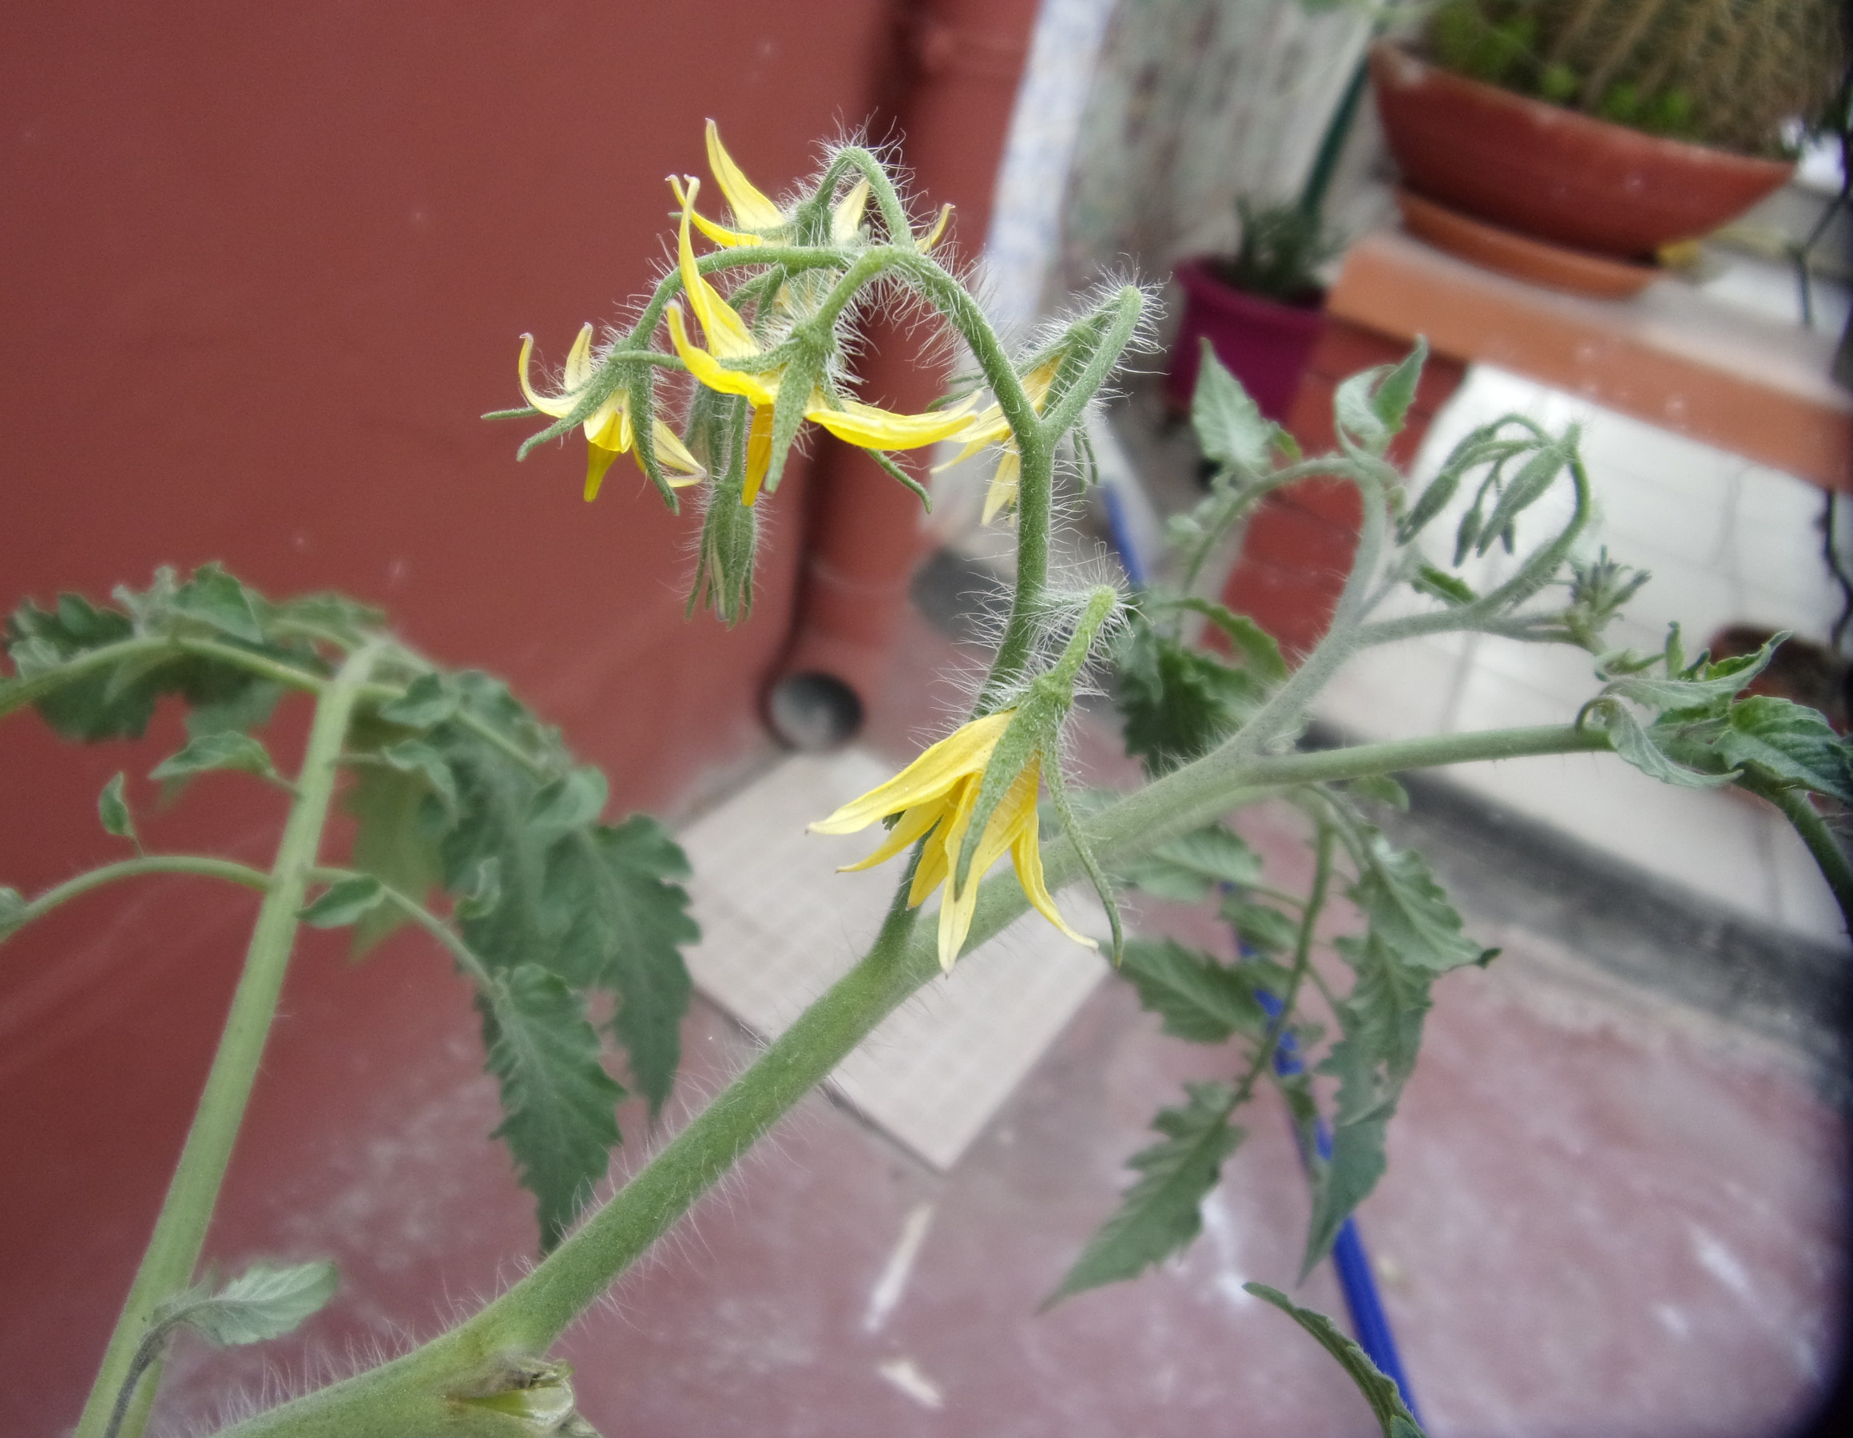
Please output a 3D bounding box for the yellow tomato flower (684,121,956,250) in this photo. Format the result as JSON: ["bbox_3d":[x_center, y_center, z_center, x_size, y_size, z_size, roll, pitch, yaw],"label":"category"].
[{"bbox_3d":[-0.009,-0.044,0.113,0.022,0.013,0.019,19,30,11],"label":"yellow tomato flower"}]

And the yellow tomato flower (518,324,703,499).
[{"bbox_3d":[-0.025,-0.024,0.104,0.014,0.012,0.013,25,26,20],"label":"yellow tomato flower"}]

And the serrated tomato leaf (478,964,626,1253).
[{"bbox_3d":[-0.047,0.050,0.168,0.018,0.036,0.009,-7,12,-17],"label":"serrated tomato leaf"}]

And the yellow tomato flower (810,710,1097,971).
[{"bbox_3d":[0.002,0.009,0.101,0.021,0.018,0.017,32,21,14],"label":"yellow tomato flower"}]

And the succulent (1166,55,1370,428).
[{"bbox_3d":[0.430,-0.612,1.700,0.225,0.400,0.215,13,29,0],"label":"succulent"}]

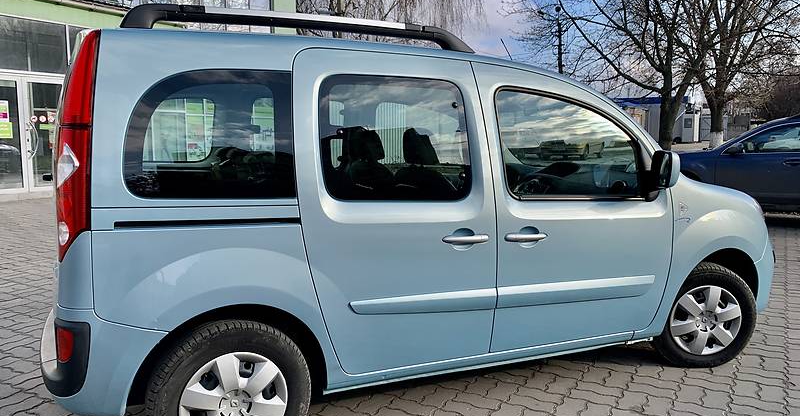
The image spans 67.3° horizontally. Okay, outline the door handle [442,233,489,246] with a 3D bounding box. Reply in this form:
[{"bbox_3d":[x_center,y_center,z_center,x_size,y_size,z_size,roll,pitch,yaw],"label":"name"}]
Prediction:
[{"bbox_3d":[0.292,0.142,2.670,0.235,0.042,0.048,-3,6,-25],"label":"door handle"}]

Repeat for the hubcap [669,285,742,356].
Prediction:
[{"bbox_3d":[1.763,0.645,3.480,0.412,0.412,0.050,0,9,-1],"label":"hubcap"}]

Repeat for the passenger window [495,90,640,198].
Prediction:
[{"bbox_3d":[0.870,-0.309,3.013,0.890,0.535,0.045,-3,-4,-27],"label":"passenger window"}]

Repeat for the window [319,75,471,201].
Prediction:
[{"bbox_3d":[-0.004,-0.297,2.588,0.700,0.540,0.040,-3,-4,-25],"label":"window"}]

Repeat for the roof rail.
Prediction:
[{"bbox_3d":[-0.345,-0.769,2.553,1.550,0.120,0.065,-3,6,-25],"label":"roof rail"}]

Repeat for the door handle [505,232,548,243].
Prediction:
[{"bbox_3d":[0.595,0.136,2.810,0.240,0.038,0.048,-3,6,-25],"label":"door handle"}]

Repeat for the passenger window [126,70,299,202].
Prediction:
[{"bbox_3d":[-0.706,-0.279,2.288,0.625,0.495,0.040,-3,-4,-23],"label":"passenger window"}]

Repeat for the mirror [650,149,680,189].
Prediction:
[{"bbox_3d":[1.330,-0.193,3.032,0.100,0.198,0.160,-3,6,-25],"label":"mirror"}]

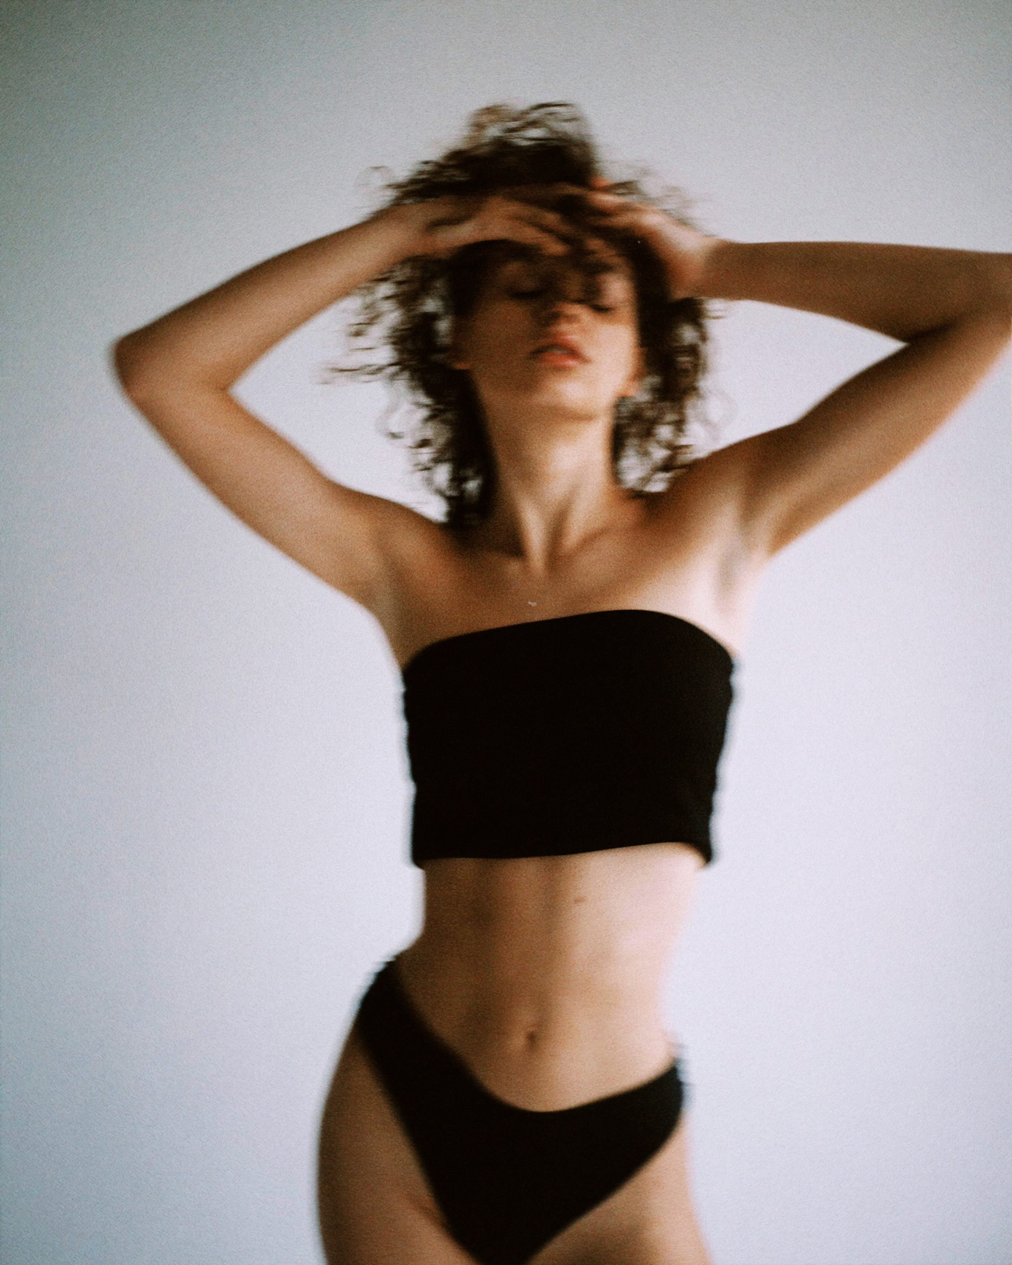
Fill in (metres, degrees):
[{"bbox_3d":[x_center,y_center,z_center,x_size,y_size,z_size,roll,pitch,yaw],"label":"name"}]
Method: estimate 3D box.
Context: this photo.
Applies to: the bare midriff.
[{"bbox_3d":[0.040,0.301,0.995,0.265,0.225,0.175,2,-4,9],"label":"bare midriff"}]

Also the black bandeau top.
[{"bbox_3d":[0.060,0.094,1.010,0.290,0.215,0.215,0,-6,12],"label":"black bandeau top"}]

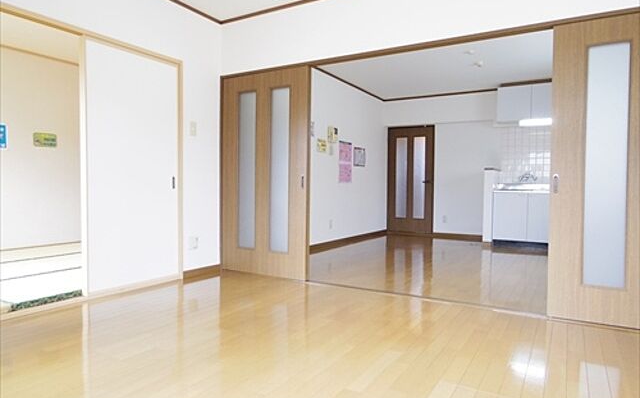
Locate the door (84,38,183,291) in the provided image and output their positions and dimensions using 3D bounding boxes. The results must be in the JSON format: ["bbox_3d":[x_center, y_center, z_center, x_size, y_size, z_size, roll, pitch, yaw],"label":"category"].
[{"bbox_3d":[-1.471,-0.223,3.364,0.045,1.814,0.830,2,2,30],"label":"door"}]

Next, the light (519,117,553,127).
[{"bbox_3d":[3.170,-1.098,6.117,0.540,0.080,0.100,2,2,30],"label":"light"}]

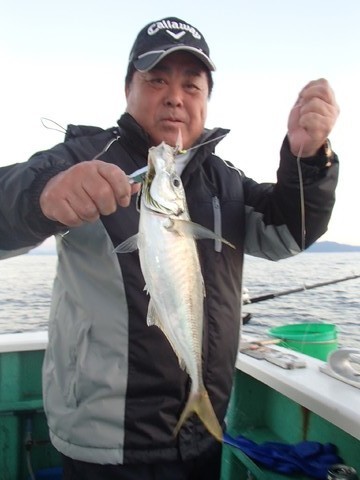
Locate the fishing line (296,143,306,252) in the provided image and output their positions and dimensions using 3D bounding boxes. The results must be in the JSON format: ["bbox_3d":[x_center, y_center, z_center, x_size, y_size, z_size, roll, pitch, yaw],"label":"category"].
[{"bbox_3d":[0.188,-0.066,0.600,0.014,0.168,0.012,-2,-2,0],"label":"fishing line"}]

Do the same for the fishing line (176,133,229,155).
[{"bbox_3d":[0.036,-0.149,0.600,0.085,0.012,0.012,-22,0,0],"label":"fishing line"}]

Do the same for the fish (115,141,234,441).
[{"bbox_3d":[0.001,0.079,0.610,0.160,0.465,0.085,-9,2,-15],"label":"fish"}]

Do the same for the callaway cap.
[{"bbox_3d":[-0.017,-0.415,0.825,0.175,0.140,0.255,0,16,-9],"label":"callaway cap"}]

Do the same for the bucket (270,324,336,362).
[{"bbox_3d":[0.526,0.514,1.645,0.295,0.260,0.295,-1,-2,0],"label":"bucket"}]

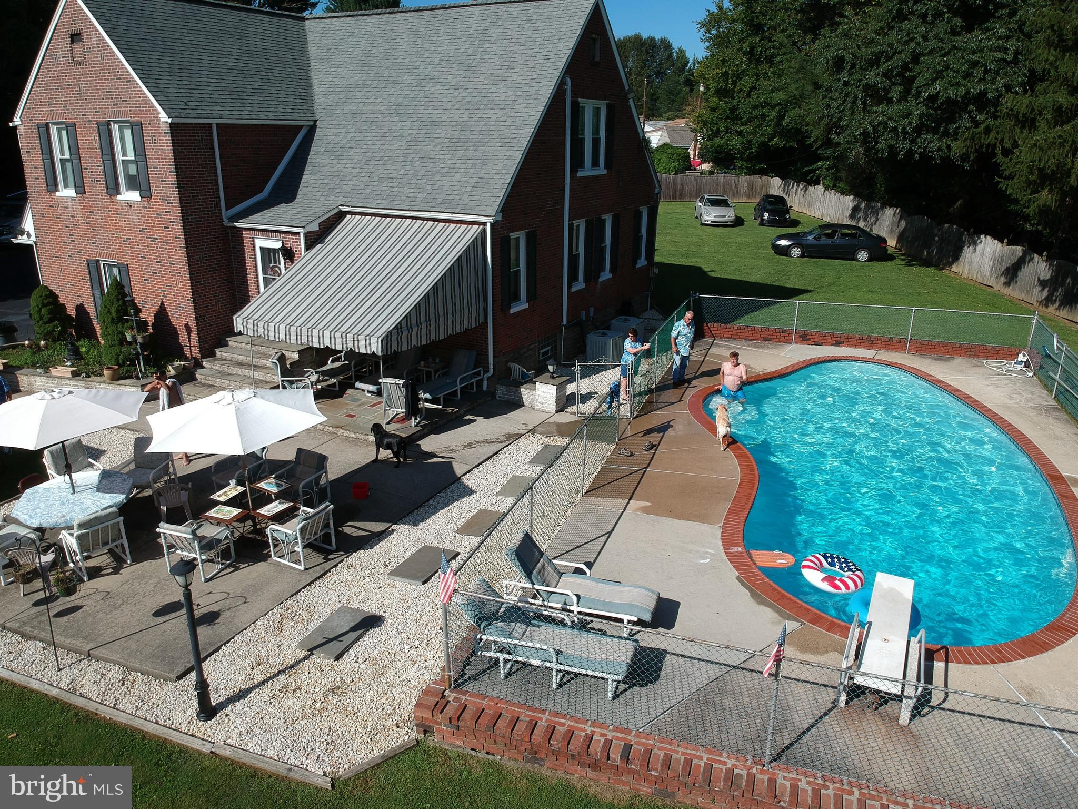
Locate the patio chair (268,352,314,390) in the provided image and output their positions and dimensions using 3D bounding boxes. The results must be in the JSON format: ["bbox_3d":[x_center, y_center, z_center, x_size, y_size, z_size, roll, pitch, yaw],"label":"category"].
[{"bbox_3d":[-5.512,-0.632,17.476,0.790,0.930,0.650,0,19,-1],"label":"patio chair"}]

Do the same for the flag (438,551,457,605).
[{"bbox_3d":[-0.908,1.736,7.770,0.200,0.600,0.120,-1,18,-6],"label":"flag"}]

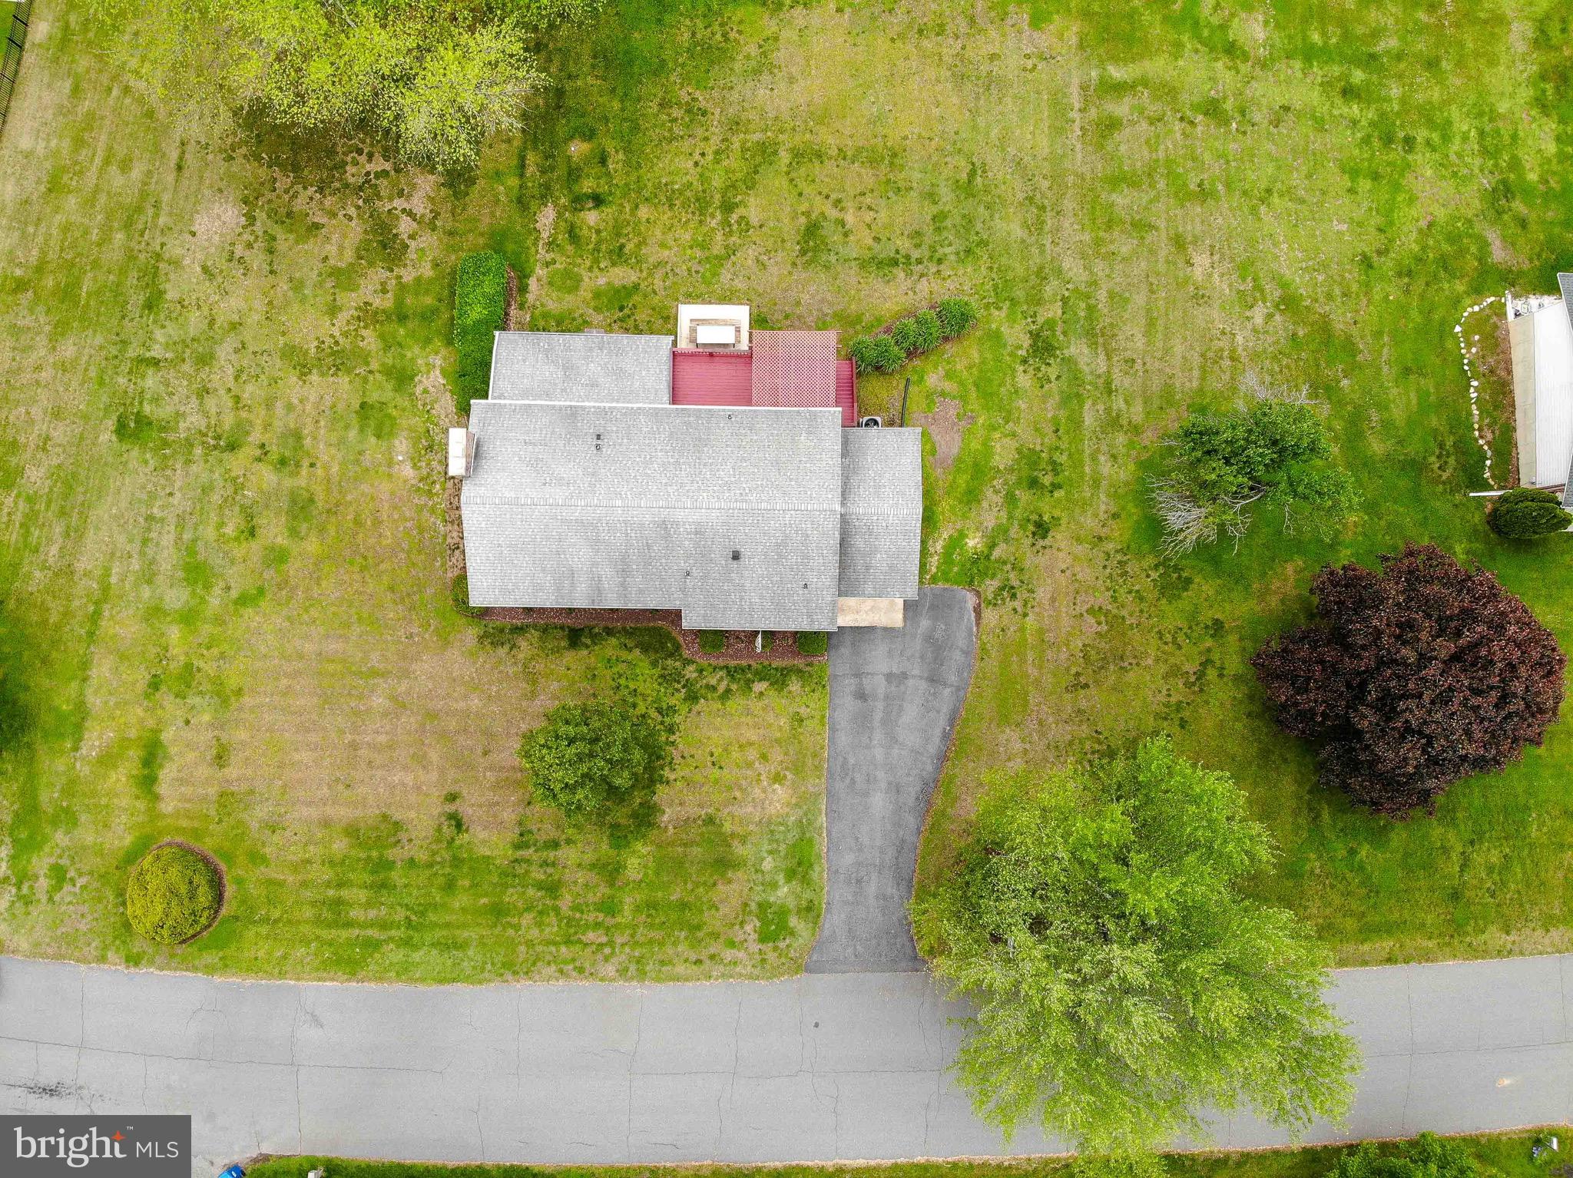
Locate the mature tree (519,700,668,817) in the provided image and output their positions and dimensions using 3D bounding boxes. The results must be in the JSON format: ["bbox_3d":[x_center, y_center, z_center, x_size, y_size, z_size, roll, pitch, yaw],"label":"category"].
[{"bbox_3d":[-8.384,7.400,47.851,6.400,5.000,5.000,0,89,1],"label":"mature tree"}]

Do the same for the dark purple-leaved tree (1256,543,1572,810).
[{"bbox_3d":[25.600,3.650,45.700,11.900,9.500,11.200,0,90,0],"label":"dark purple-leaved tree"}]

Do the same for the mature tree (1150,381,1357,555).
[{"bbox_3d":[20.056,-5.187,47.288,8.510,5.500,7.410,0,89,1],"label":"mature tree"}]

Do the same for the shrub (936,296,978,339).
[{"bbox_3d":[7.650,-12.250,49.350,1.800,1.000,1.850,0,90,0],"label":"shrub"}]

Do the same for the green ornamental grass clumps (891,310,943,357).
[{"bbox_3d":[6.008,-11.783,50.035,2.150,0.850,1.900,-21,88,1],"label":"green ornamental grass clumps"}]

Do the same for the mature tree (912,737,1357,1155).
[{"bbox_3d":[13.361,13.736,43.627,16.780,12.500,15.620,0,89,1],"label":"mature tree"}]

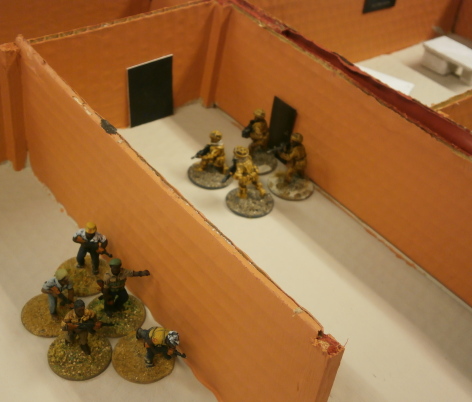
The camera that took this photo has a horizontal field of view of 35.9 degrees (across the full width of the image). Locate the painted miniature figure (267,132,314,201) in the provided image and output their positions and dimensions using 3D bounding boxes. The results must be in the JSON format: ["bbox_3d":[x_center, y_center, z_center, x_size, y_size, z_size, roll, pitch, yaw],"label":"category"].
[{"bbox_3d":[0.030,-0.019,0.374,0.027,0.030,0.025,-13,44,-23],"label":"painted miniature figure"}]

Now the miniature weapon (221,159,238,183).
[{"bbox_3d":[-0.003,-0.015,0.361,0.003,0.005,0.016,23,63,18],"label":"miniature weapon"}]

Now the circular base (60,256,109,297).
[{"bbox_3d":[-0.067,0.033,0.324,0.025,0.002,0.025,5,37,-3],"label":"circular base"}]

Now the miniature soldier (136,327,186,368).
[{"bbox_3d":[-0.029,0.057,0.284,0.019,0.015,0.011,12,37,6],"label":"miniature soldier"}]

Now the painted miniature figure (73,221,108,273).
[{"bbox_3d":[-0.062,0.020,0.312,0.016,0.028,0.010,-4,41,-14],"label":"painted miniature figure"}]

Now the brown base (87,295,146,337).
[{"bbox_3d":[-0.050,0.047,0.304,0.025,0.002,0.025,5,40,-4],"label":"brown base"}]

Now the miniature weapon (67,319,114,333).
[{"bbox_3d":[-0.056,0.048,0.279,0.019,0.004,0.002,-2,37,-1],"label":"miniature weapon"}]

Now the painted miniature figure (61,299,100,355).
[{"bbox_3d":[-0.058,0.049,0.279,0.017,0.027,0.011,-5,42,-15],"label":"painted miniature figure"}]

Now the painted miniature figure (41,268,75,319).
[{"bbox_3d":[-0.071,0.038,0.292,0.012,0.025,0.013,-27,51,-34],"label":"painted miniature figure"}]

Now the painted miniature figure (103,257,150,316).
[{"bbox_3d":[-0.047,0.036,0.303,0.020,0.023,0.013,5,37,-2],"label":"painted miniature figure"}]

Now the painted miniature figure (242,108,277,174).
[{"bbox_3d":[0.012,-0.034,0.402,0.025,0.029,0.025,16,38,12],"label":"painted miniature figure"}]

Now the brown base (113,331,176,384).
[{"bbox_3d":[-0.037,0.062,0.290,0.025,0.002,0.025,7,37,0],"label":"brown base"}]

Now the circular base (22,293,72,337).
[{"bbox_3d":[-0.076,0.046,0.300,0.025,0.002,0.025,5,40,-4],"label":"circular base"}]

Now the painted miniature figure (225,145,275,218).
[{"bbox_3d":[0.009,-0.011,0.371,0.025,0.029,0.025,32,44,29],"label":"painted miniature figure"}]

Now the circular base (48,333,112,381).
[{"bbox_3d":[-0.062,0.060,0.288,0.025,0.003,0.025,5,37,-3],"label":"circular base"}]

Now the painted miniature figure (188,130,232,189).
[{"bbox_3d":[-0.011,-0.024,0.375,0.025,0.027,0.025,-13,44,-23],"label":"painted miniature figure"}]

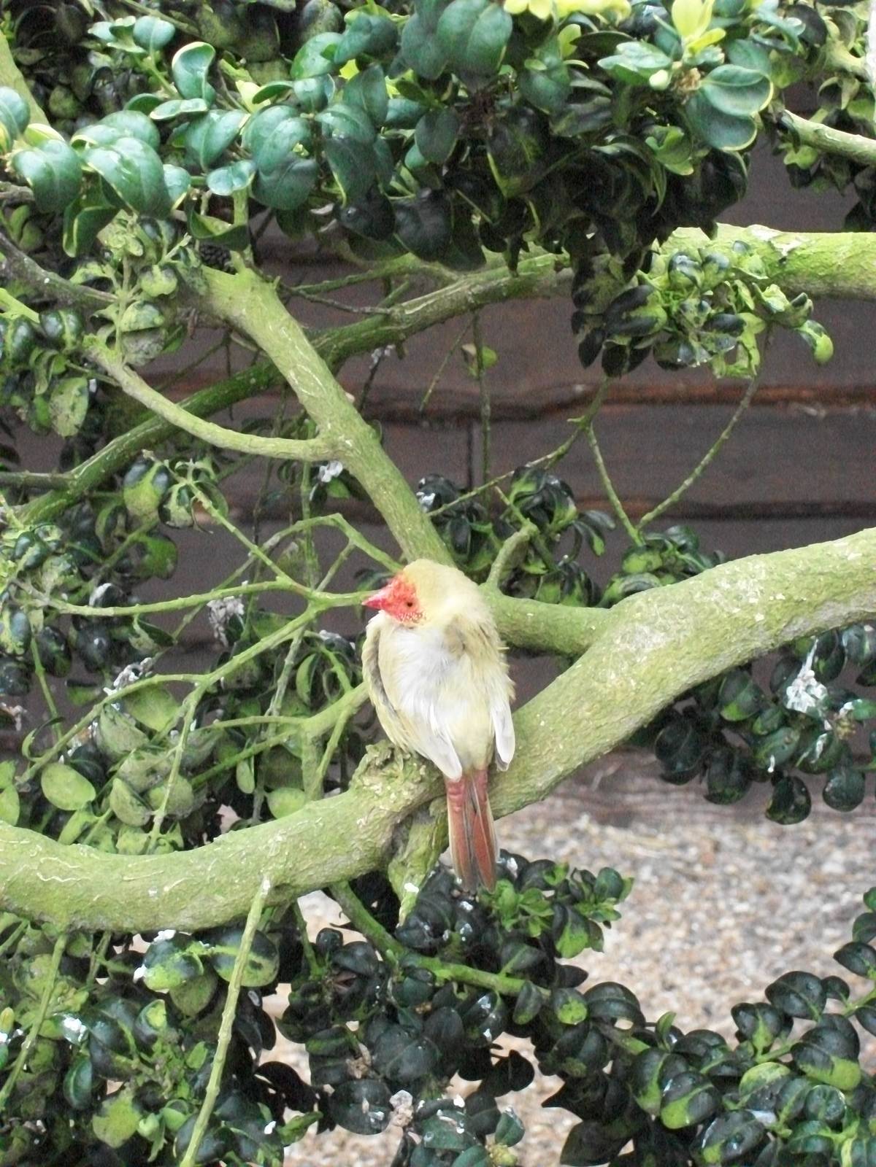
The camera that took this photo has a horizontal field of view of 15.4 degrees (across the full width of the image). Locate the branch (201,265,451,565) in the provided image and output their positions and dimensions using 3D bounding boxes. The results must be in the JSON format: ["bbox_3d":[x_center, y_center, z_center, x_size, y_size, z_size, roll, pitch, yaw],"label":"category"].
[{"bbox_3d":[-0.038,-0.061,1.150,0.020,0.131,0.028,-35,0,0],"label":"branch"}]

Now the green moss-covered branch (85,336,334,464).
[{"bbox_3d":[-0.082,-0.062,1.130,0.093,0.019,0.026,26,0,0],"label":"green moss-covered branch"}]

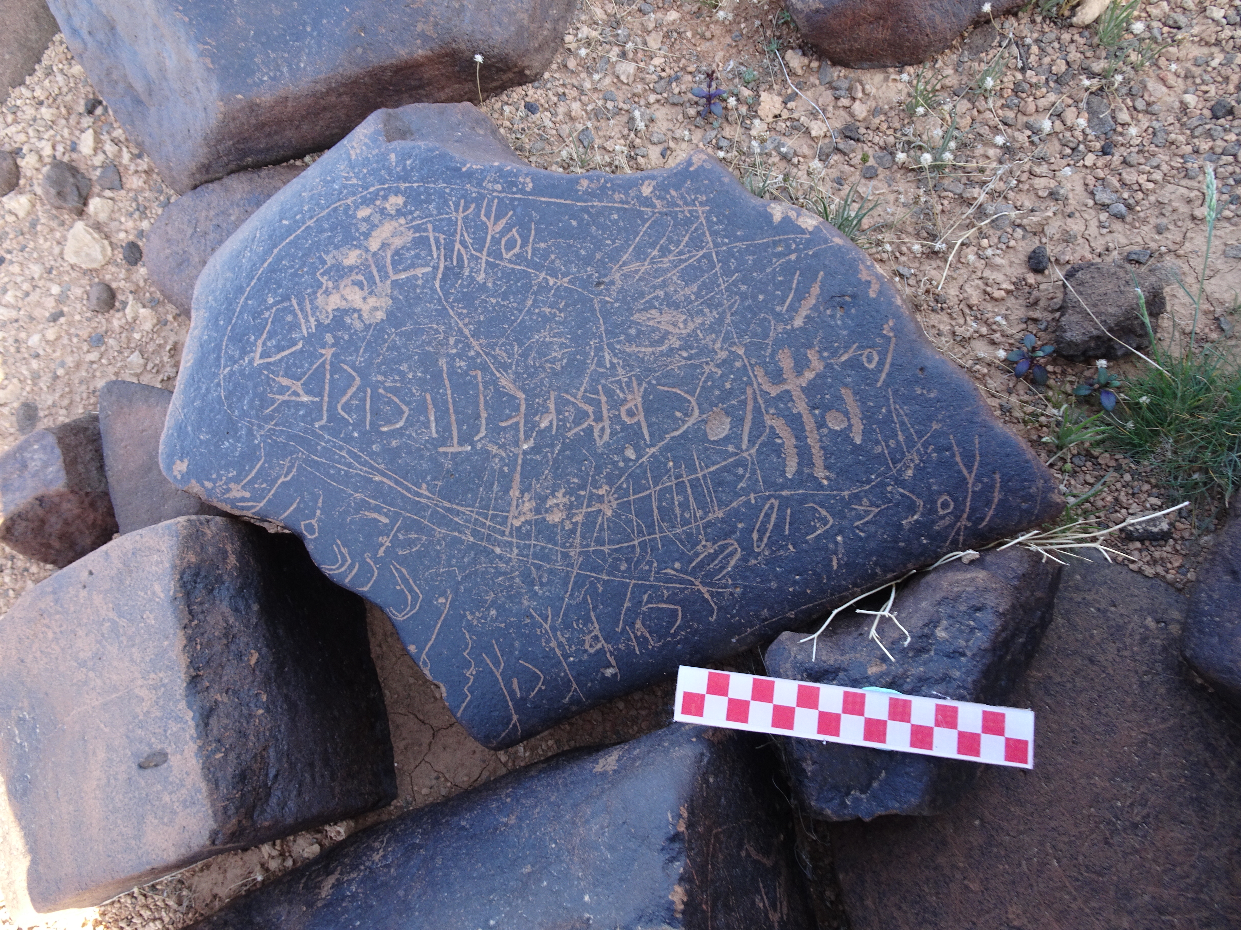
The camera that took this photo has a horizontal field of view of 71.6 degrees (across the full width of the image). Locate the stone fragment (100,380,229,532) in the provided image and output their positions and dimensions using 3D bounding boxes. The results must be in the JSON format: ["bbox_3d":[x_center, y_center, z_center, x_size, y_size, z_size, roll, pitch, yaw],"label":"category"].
[{"bbox_3d":[-0.257,0.000,0.489,0.066,0.060,0.105,-18,72,-4],"label":"stone fragment"}]

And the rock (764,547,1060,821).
[{"bbox_3d":[0.143,0.106,0.419,0.155,0.080,0.098,-27,73,-7],"label":"rock"}]

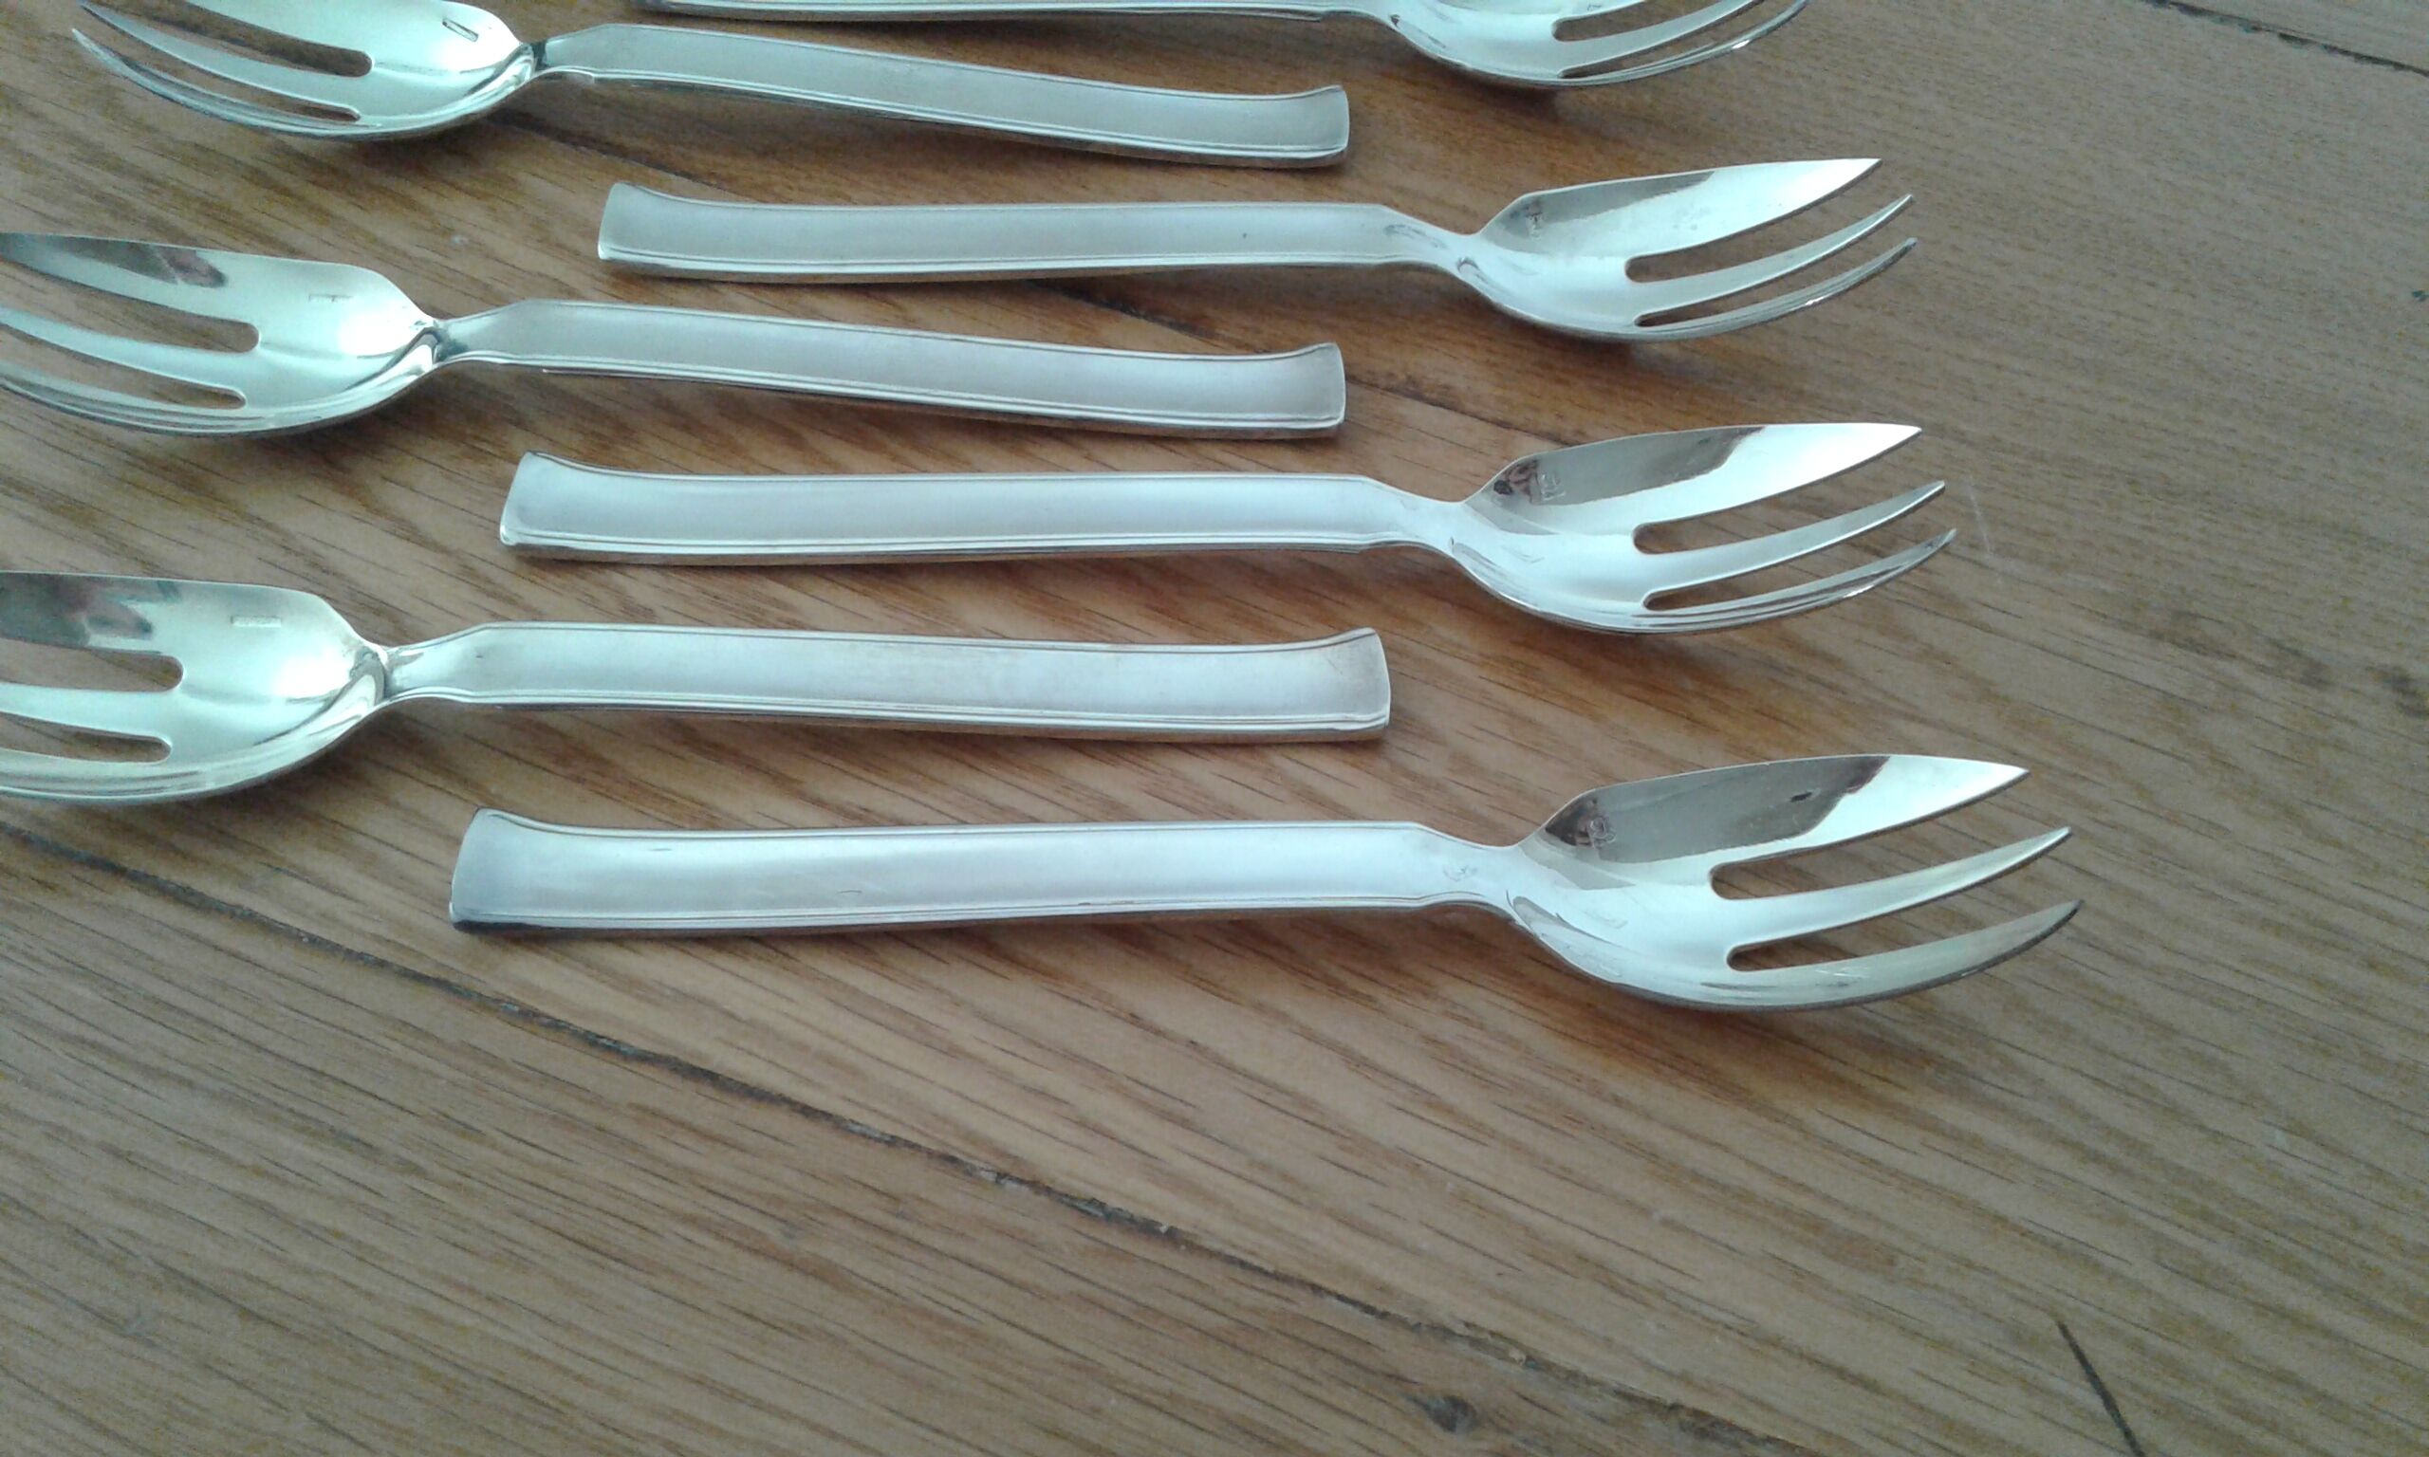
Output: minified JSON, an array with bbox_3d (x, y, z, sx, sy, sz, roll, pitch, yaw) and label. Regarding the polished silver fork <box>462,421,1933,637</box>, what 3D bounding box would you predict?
[{"bbox_3d":[0.000,-0.025,0.222,0.157,0.020,0.026,3,58,-1],"label":"polished silver fork"}]

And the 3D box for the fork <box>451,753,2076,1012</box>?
[{"bbox_3d":[0.003,0.013,0.199,0.157,0.020,0.026,2,58,-2],"label":"fork"}]

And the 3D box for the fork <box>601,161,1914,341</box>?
[{"bbox_3d":[0.003,-0.061,0.245,0.157,0.020,0.026,3,58,-1],"label":"fork"}]

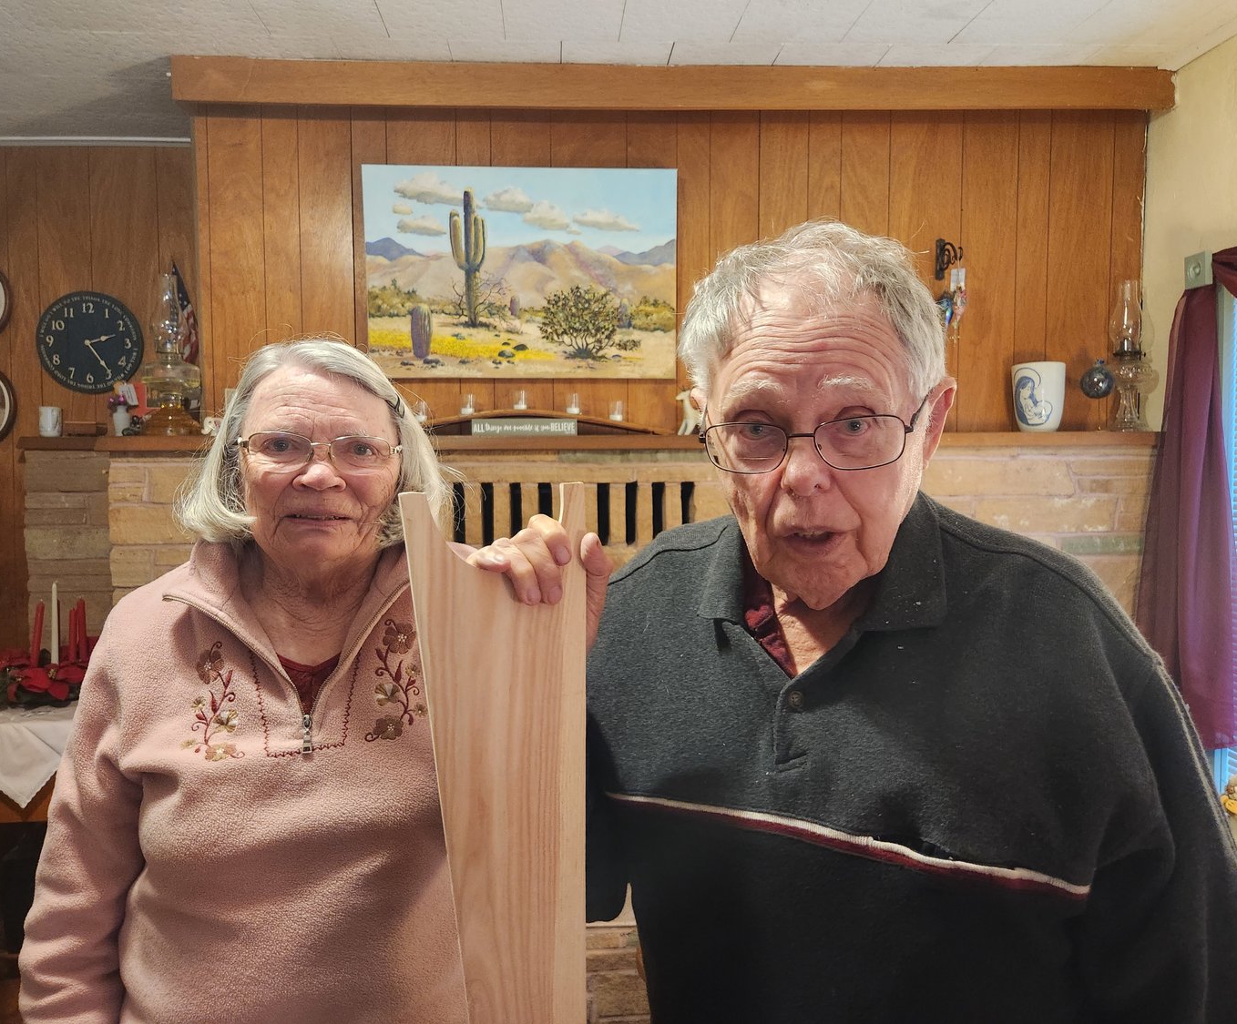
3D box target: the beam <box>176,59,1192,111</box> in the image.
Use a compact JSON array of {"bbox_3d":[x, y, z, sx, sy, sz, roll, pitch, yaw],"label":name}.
[{"bbox_3d":[0.200,-1.230,2.675,2.900,0.125,0.123,-1,4,-3],"label":"beam"}]

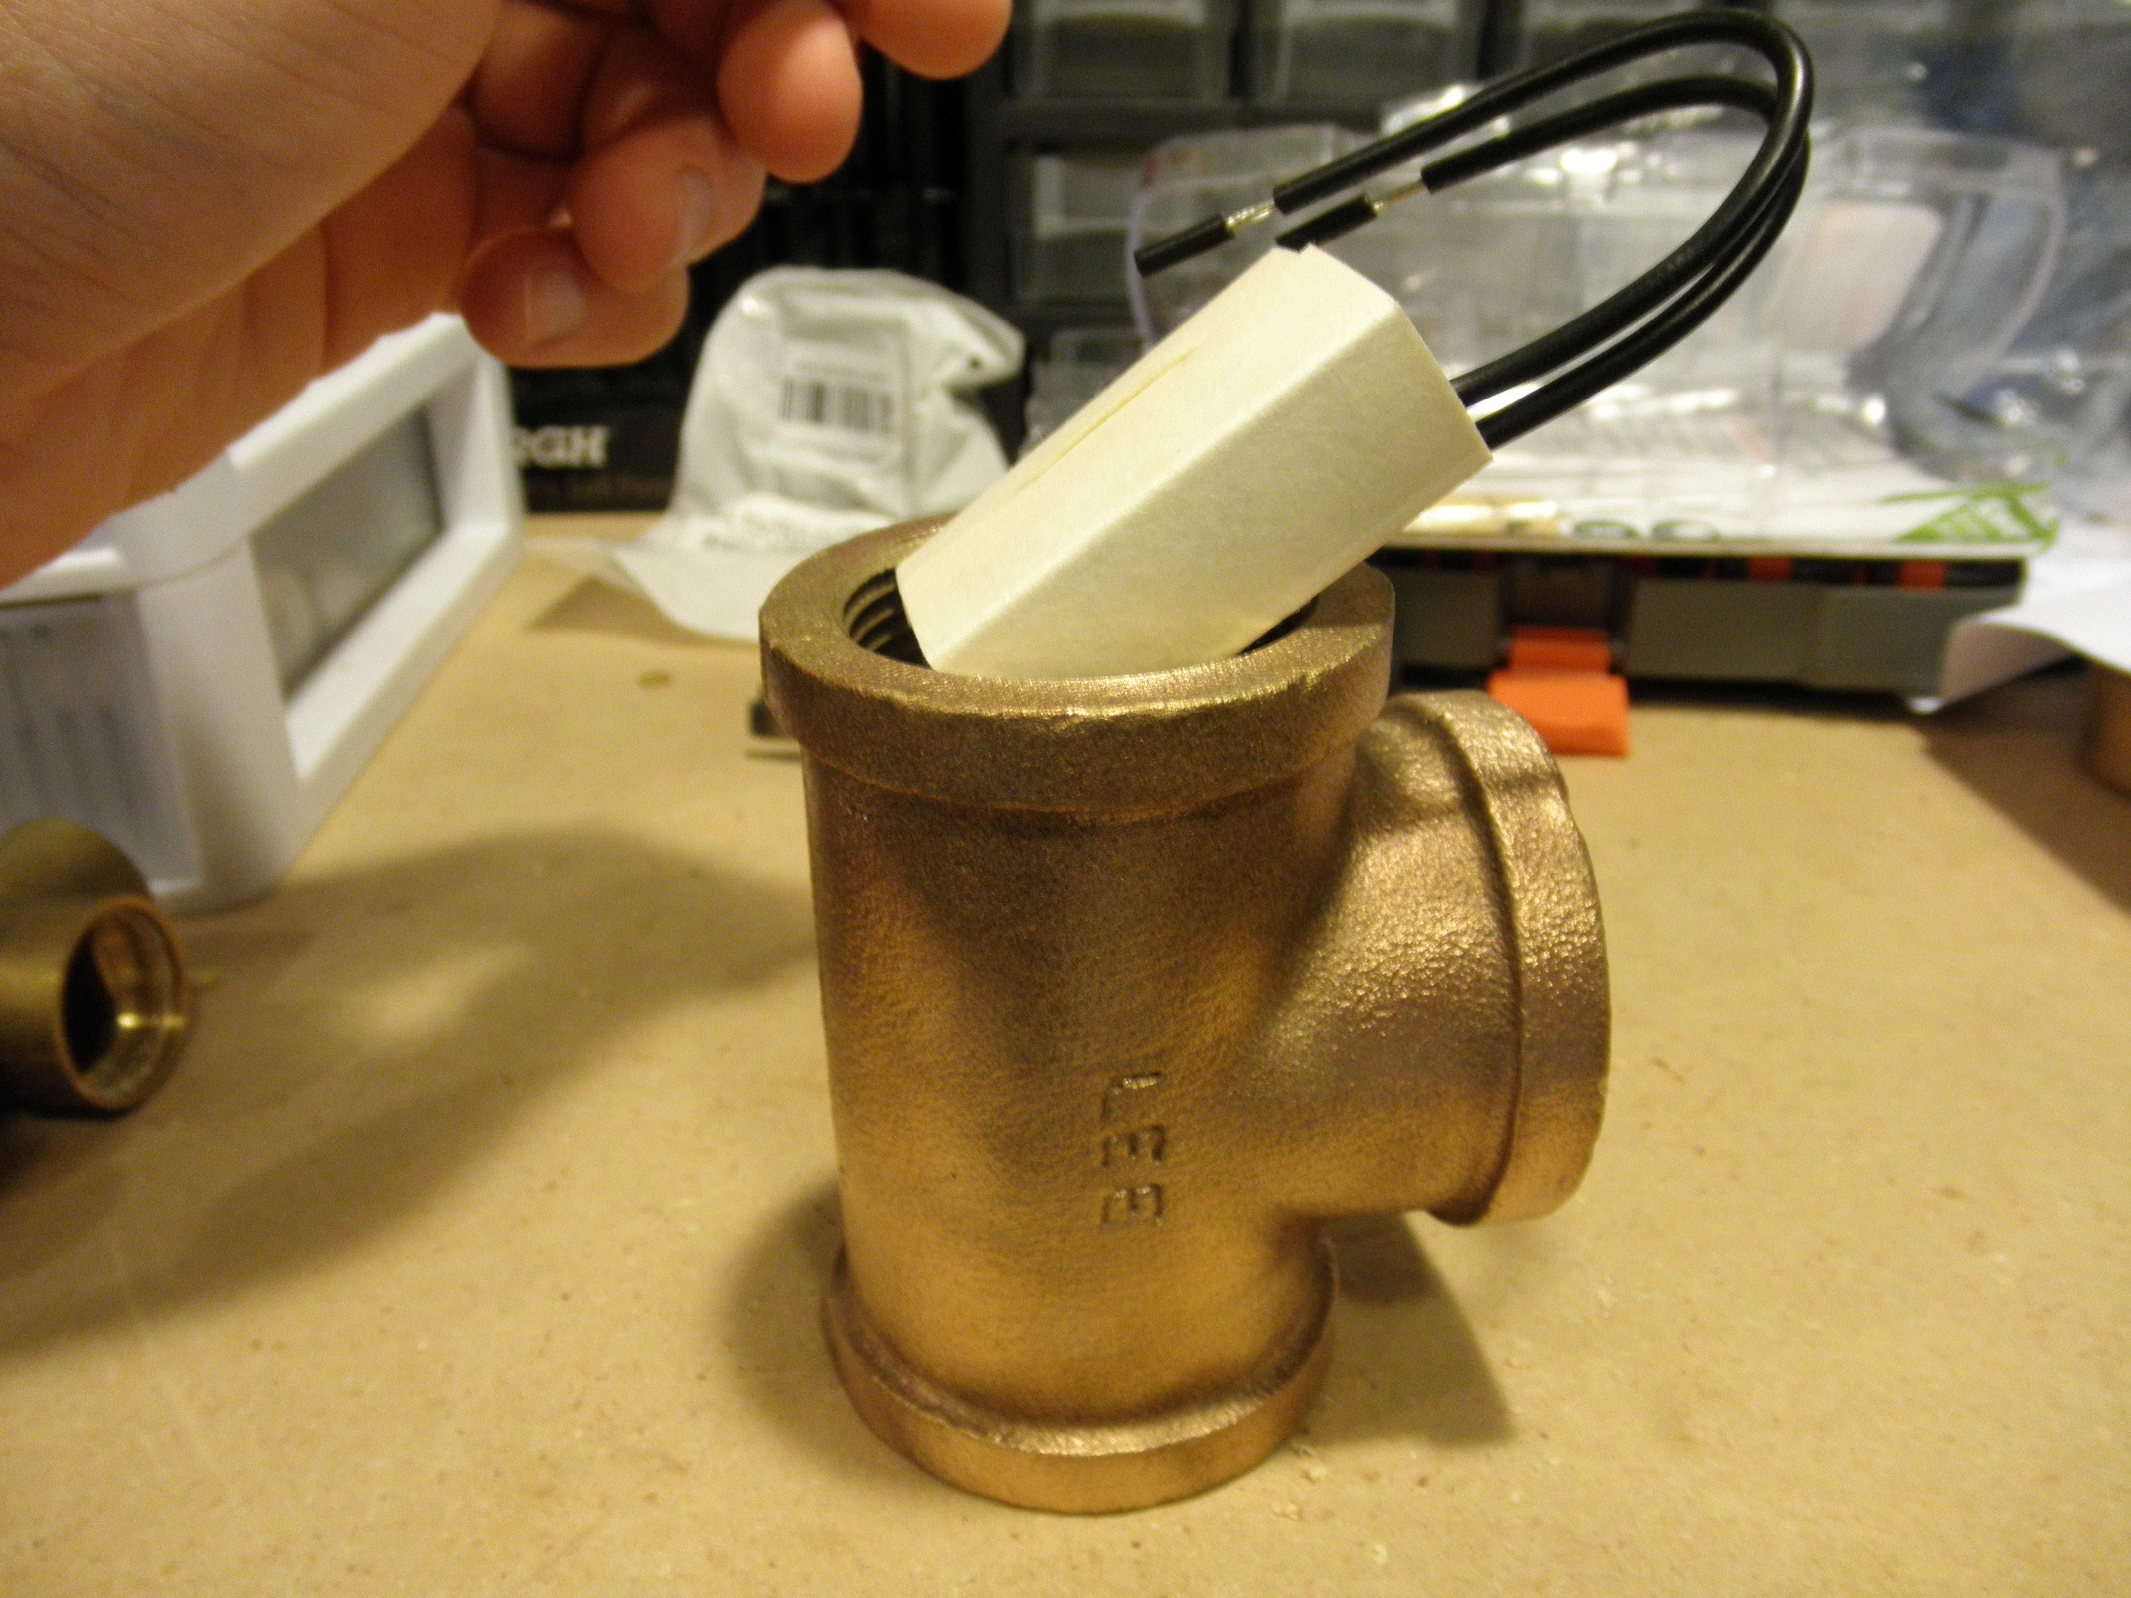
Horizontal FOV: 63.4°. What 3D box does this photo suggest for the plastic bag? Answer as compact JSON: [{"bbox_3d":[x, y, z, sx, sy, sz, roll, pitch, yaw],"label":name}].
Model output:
[{"bbox_3d":[-0.068,-0.085,0.401,0.124,0.064,0.107,-1,26,0],"label":"plastic bag"}]

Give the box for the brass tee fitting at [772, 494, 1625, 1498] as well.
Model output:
[{"bbox_3d":[0.009,0.018,0.168,0.068,0.081,0.054,-5,26,-9],"label":"brass tee fitting"}]

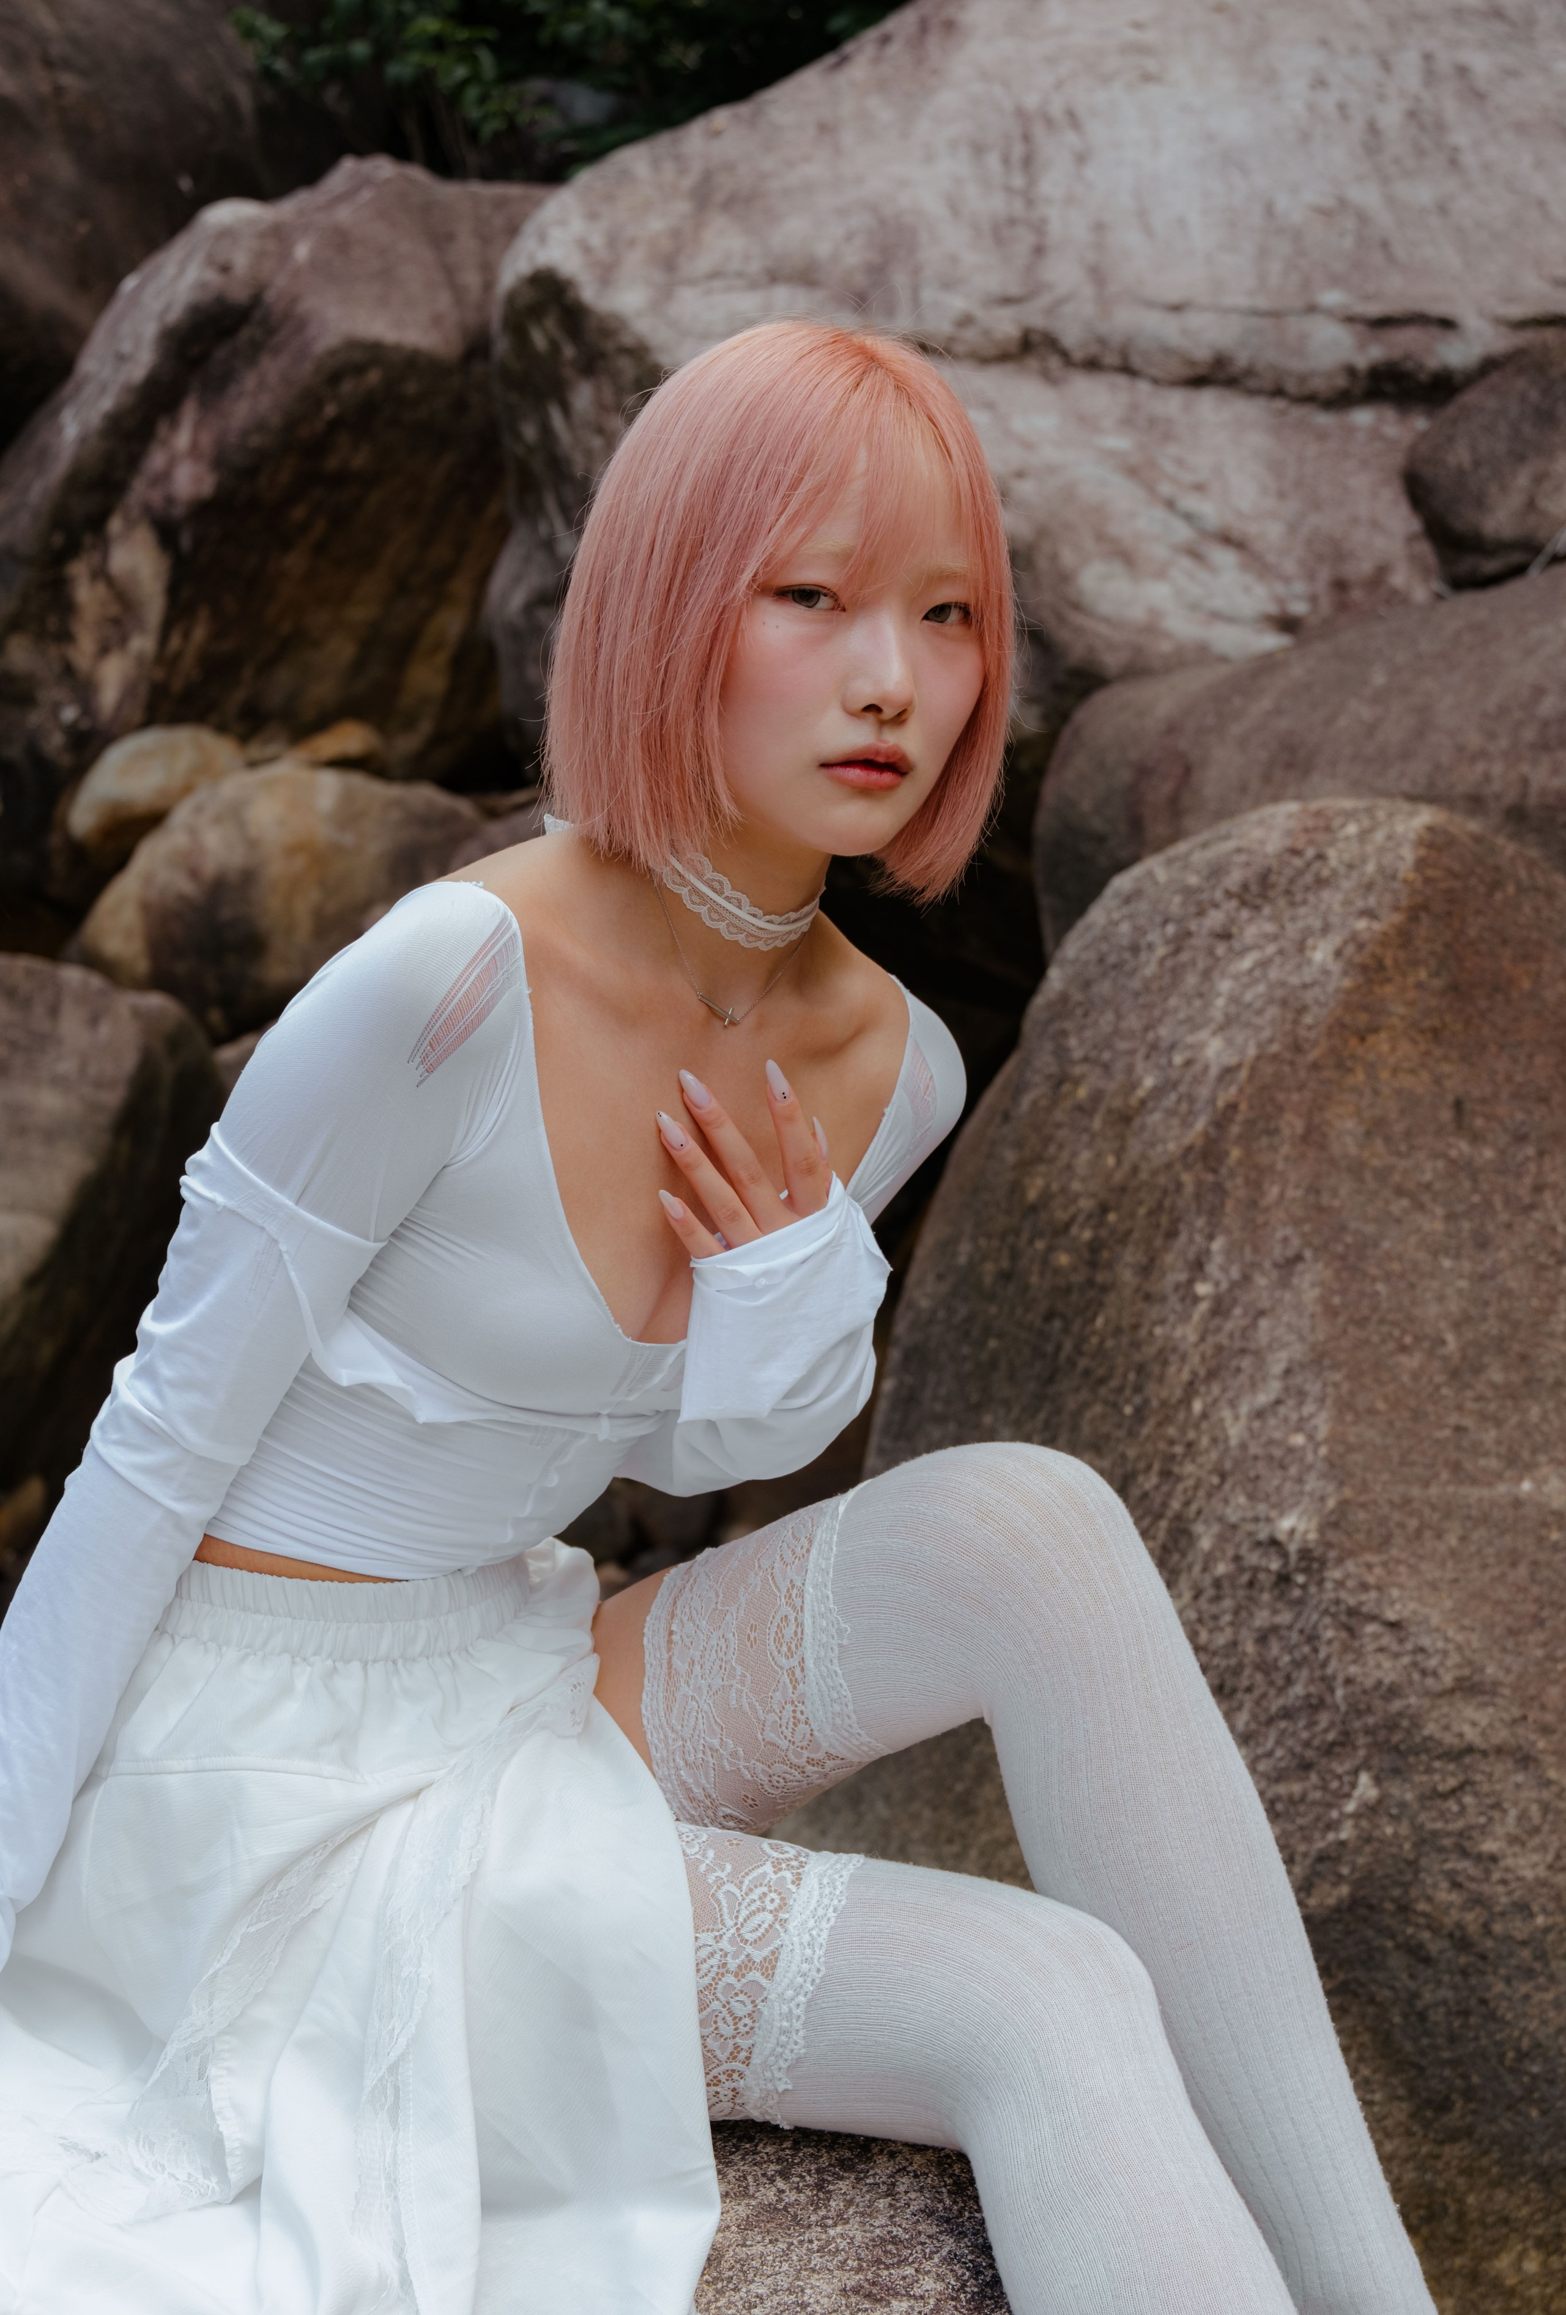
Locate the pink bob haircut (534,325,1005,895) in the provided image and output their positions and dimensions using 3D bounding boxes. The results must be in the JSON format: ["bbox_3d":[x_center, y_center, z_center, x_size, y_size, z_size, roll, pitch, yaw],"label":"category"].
[{"bbox_3d":[-0.002,-0.243,1.605,0.200,0.250,0.225,0,11,-31],"label":"pink bob haircut"}]

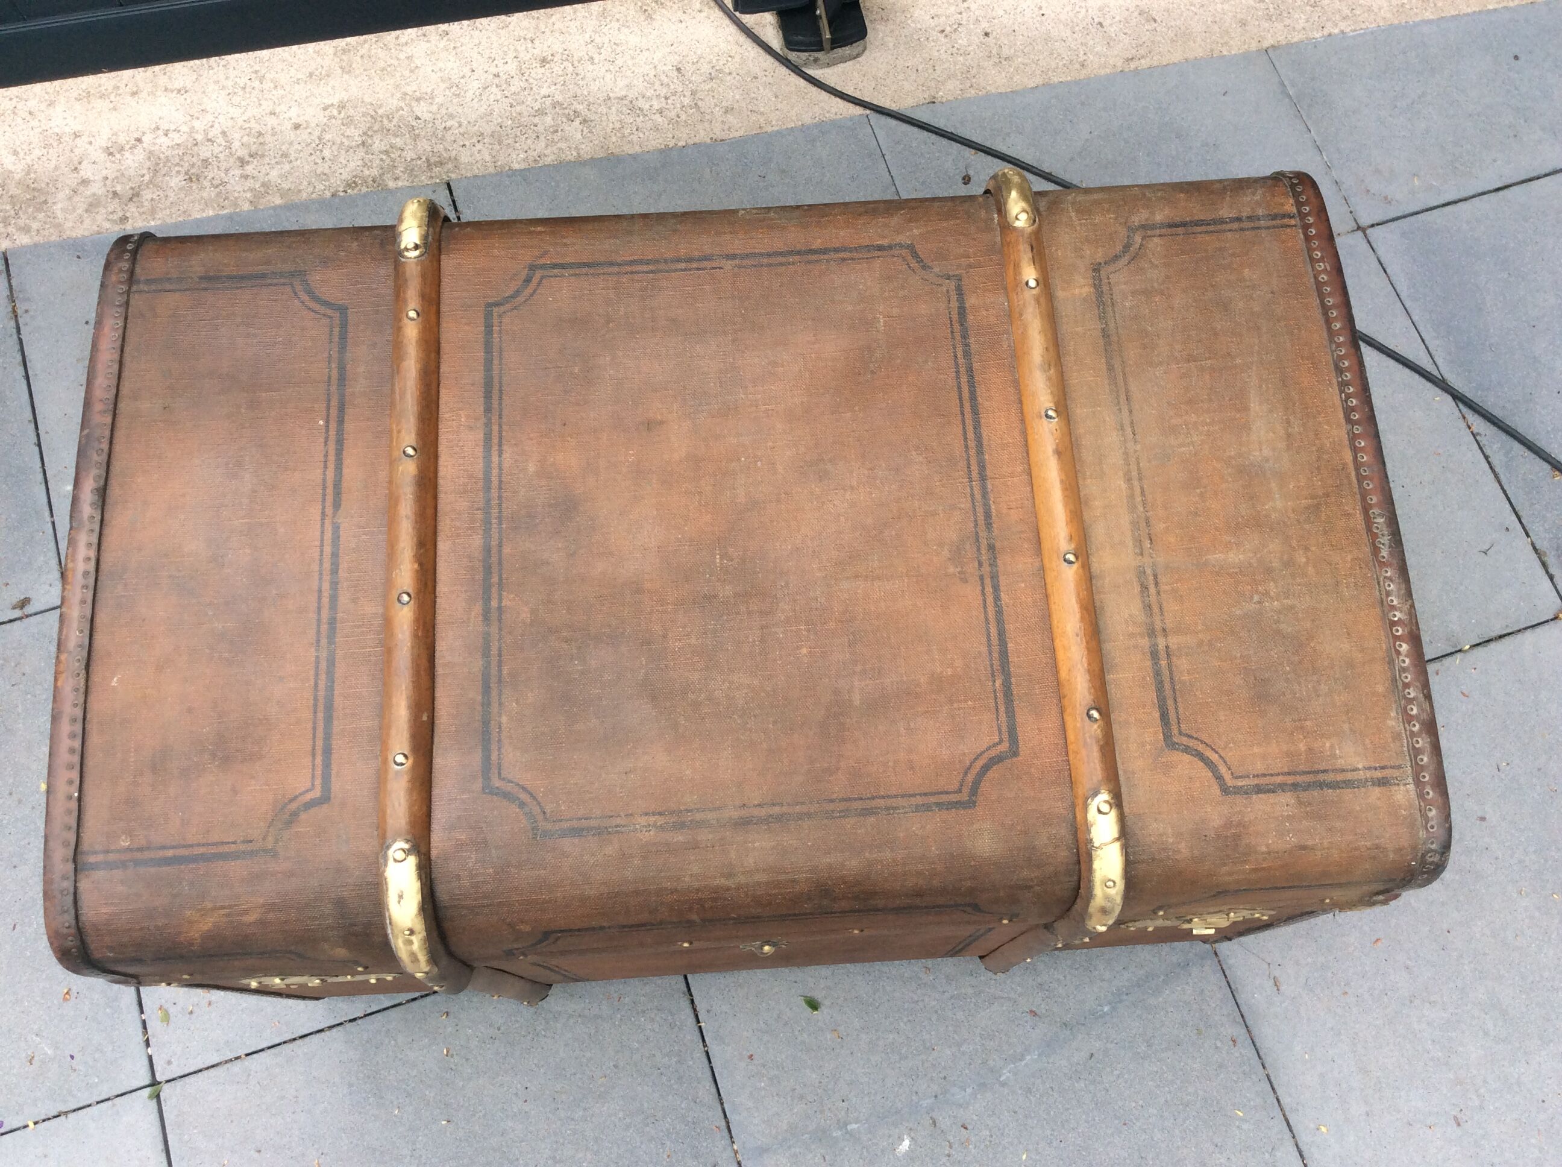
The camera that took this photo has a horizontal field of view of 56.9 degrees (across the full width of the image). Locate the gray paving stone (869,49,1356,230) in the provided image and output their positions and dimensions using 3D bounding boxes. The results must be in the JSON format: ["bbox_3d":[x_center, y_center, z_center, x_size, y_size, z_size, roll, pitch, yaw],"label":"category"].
[{"bbox_3d":[0.400,-0.490,1.760,0.510,0.040,0.328,-17,72,-7],"label":"gray paving stone"}]

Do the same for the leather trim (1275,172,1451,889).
[{"bbox_3d":[0.414,-0.043,1.073,0.025,0.122,0.528,-3,71,-2],"label":"leather trim"}]

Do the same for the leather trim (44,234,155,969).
[{"bbox_3d":[-0.469,-0.001,1.040,0.025,0.122,0.528,-3,71,-2],"label":"leather trim"}]

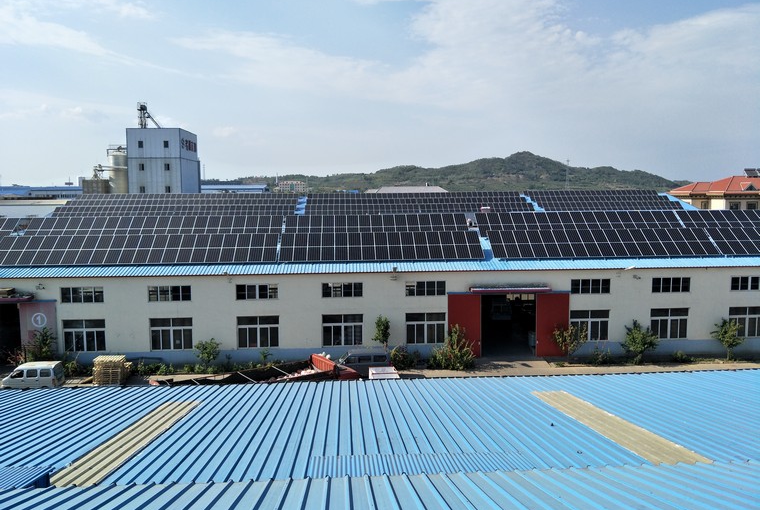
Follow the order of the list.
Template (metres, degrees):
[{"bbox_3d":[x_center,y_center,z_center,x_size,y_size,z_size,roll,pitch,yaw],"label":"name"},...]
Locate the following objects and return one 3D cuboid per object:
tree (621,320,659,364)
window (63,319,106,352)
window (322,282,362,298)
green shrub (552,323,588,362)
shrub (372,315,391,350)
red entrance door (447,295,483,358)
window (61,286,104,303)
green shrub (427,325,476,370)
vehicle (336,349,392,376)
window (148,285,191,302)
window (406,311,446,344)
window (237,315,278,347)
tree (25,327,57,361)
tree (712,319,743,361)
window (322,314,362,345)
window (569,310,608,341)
[{"bbox_3d":[18.081,6.073,36.706,2.716,3.069,2.300,-1,5,-3],"label":"tree"},{"bbox_3d":[-20.607,5.633,36.875,2.930,2.300,0.150,-1,5,-3],"label":"window"},{"bbox_3d":[-2.629,2.493,37.464,2.920,1.100,0.150,-1,5,-3],"label":"window"},{"bbox_3d":[13.229,6.112,36.778,2.703,2.848,2.200,-1,5,-3],"label":"green shrub"},{"bbox_3d":[0.119,5.975,36.325,1.234,3.814,1.234,-1,6,-3],"label":"shrub"},{"bbox_3d":[6.064,5.096,37.667,2.389,4.713,0.120,-1,5,-3],"label":"red entrance door"},{"bbox_3d":[-20.624,2.791,36.520,2.876,1.046,0.150,-1,6,-3],"label":"window"},{"bbox_3d":[4.956,6.237,35.988,3.305,3.028,2.600,-1,5,-3],"label":"green shrub"},{"bbox_3d":[-1.121,7.161,33.990,3.700,1.800,1.550,-1,5,-3],"label":"vehicle"},{"bbox_3d":[-14.664,2.699,36.898,2.920,1.100,0.150,-1,5,-3],"label":"window"},{"bbox_3d":[3.315,5.311,38.008,2.930,2.300,0.150,-1,5,-3],"label":"window"},{"bbox_3d":[-8.590,5.409,37.119,2.822,2.235,0.180,-1,5,-3],"label":"window"},{"bbox_3d":[-22.628,6.445,35.179,2.070,3.396,1.900,-1,5,-3],"label":"tree"},{"bbox_3d":[24.633,6.020,37.600,2.274,3.034,2.160,-1,6,-3],"label":"tree"},{"bbox_3d":[-2.649,5.414,37.733,2.860,2.254,0.150,-1,6,-3],"label":"window"},{"bbox_3d":[15.388,5.163,38.640,2.860,2.254,0.150,-1,6,-3],"label":"window"}]

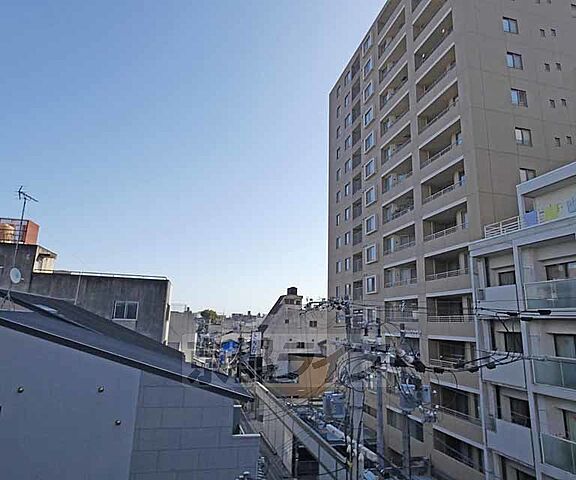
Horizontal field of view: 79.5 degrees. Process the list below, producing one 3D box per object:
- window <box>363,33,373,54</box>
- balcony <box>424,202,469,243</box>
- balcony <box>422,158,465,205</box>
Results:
[{"bbox_3d":[8.876,-21.567,38.534,0.150,1.450,1.856,5,-13,-14],"label":"window"},{"bbox_3d":[11.357,-1.072,24.335,1.000,1.695,4.539,5,-13,-14],"label":"balcony"},{"bbox_3d":[11.457,-3.953,24.965,1.000,1.695,4.539,5,-13,-14],"label":"balcony"}]

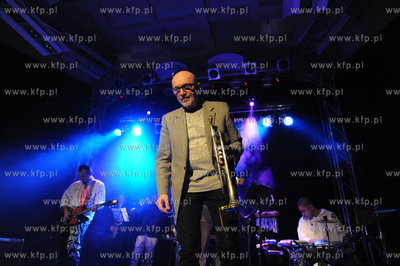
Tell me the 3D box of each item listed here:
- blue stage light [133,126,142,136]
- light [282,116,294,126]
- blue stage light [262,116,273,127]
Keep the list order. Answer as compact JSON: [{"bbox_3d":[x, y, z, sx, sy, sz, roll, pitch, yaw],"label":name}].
[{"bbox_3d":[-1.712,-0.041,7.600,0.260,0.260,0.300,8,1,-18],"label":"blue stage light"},{"bbox_3d":[2.428,-0.341,7.723,0.260,0.260,0.300,4,12,-4],"label":"light"},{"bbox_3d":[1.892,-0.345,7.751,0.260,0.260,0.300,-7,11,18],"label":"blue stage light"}]

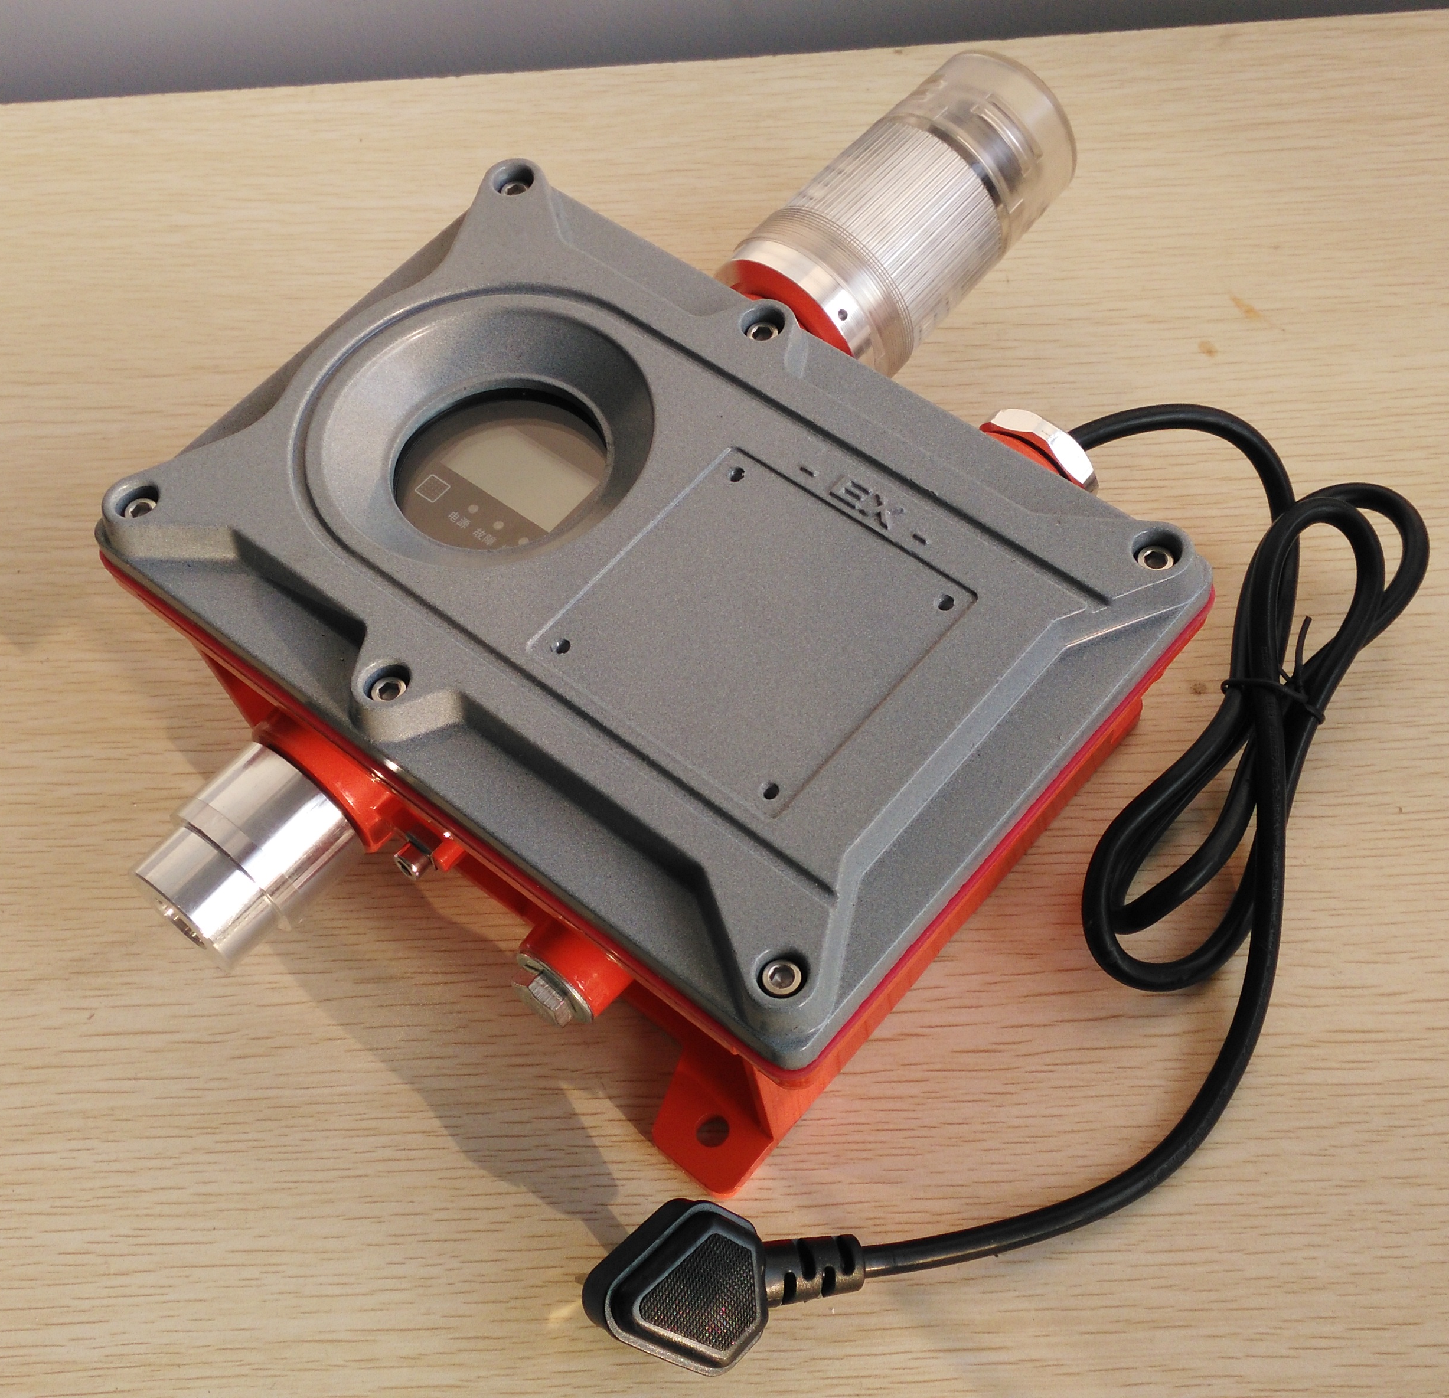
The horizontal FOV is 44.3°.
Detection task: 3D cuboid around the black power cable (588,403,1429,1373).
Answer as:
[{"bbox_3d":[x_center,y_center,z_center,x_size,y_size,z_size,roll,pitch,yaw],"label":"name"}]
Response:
[{"bbox_3d":[0.098,0.045,0.481,0.129,0.047,0.340,26,64,19],"label":"black power cable"}]

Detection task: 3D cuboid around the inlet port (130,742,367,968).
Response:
[{"bbox_3d":[-0.128,0.043,0.478,0.043,0.043,0.048,34,67,23],"label":"inlet port"}]

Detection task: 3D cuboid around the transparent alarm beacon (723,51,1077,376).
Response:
[{"bbox_3d":[0.058,-0.154,0.585,0.061,0.061,0.119,34,67,23],"label":"transparent alarm beacon"}]

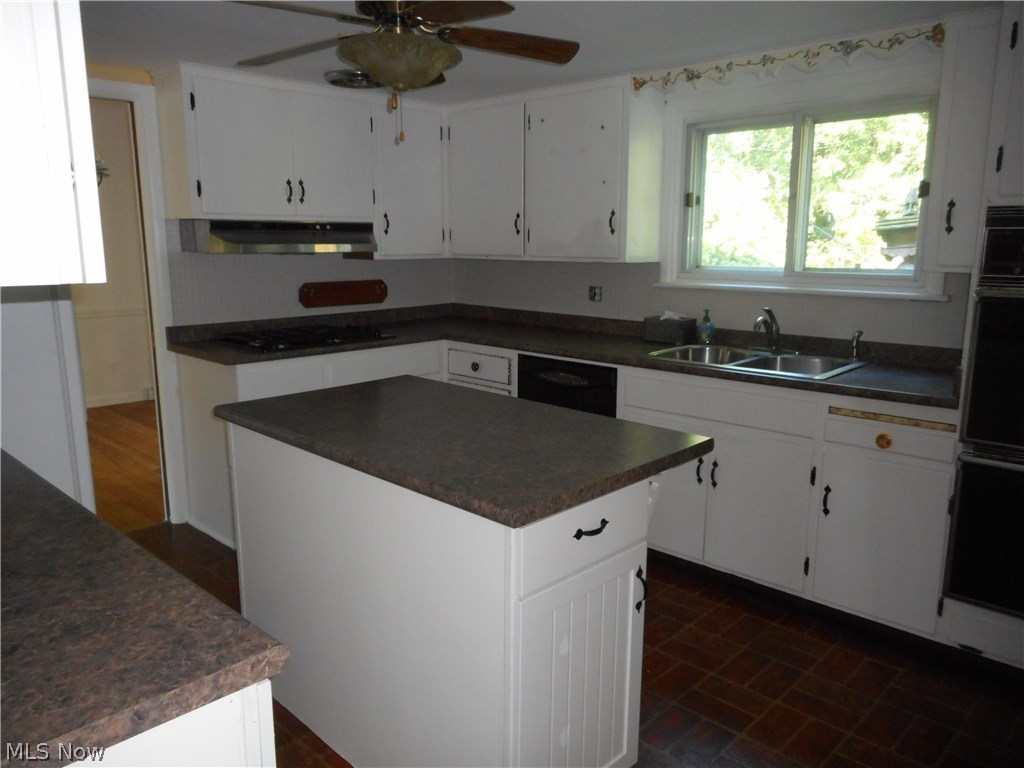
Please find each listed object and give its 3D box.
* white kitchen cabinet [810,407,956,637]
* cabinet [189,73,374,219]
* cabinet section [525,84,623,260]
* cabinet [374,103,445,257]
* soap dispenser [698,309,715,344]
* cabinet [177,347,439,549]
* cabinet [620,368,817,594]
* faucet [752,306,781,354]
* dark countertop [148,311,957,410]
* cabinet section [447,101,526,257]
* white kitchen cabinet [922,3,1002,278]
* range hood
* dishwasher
[{"bbox_3d":[1.504,0.426,2.844,0.426,0.844,0.637,10,15,42],"label":"white kitchen cabinet"},{"bbox_3d":[-1.202,-1.157,3.723,0.301,0.663,0.995,10,15,42],"label":"cabinet"},{"bbox_3d":[0.401,-1.070,3.869,0.633,0.823,0.311,10,15,42],"label":"cabinet section"},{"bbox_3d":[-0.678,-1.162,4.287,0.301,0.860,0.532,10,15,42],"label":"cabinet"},{"bbox_3d":[0.946,-0.273,3.596,0.081,0.178,0.056,5,12,22],"label":"soap dispenser"},{"bbox_3d":[-1.018,0.226,3.943,0.634,0.879,1.216,10,15,42],"label":"cabinet"},{"bbox_3d":[1.024,0.340,3.289,0.901,0.844,0.637,10,15,42],"label":"cabinet"},{"bbox_3d":[1.137,-0.235,3.303,0.056,0.213,0.208,10,15,42],"label":"faucet"},{"bbox_3d":[0.098,-0.141,3.223,3.131,0.122,1.875,10,15,42],"label":"dark countertop"},{"bbox_3d":[-0.052,-1.152,4.287,0.610,0.823,0.311,10,15,42],"label":"cabinet section"},{"bbox_3d":[1.689,-0.844,2.661,0.233,0.860,0.307,10,15,42],"label":"white kitchen cabinet"},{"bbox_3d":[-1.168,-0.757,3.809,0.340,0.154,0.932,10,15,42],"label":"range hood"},{"bbox_3d":[0.462,0.258,3.790,0.600,0.834,0.611,10,15,42],"label":"dishwasher"}]

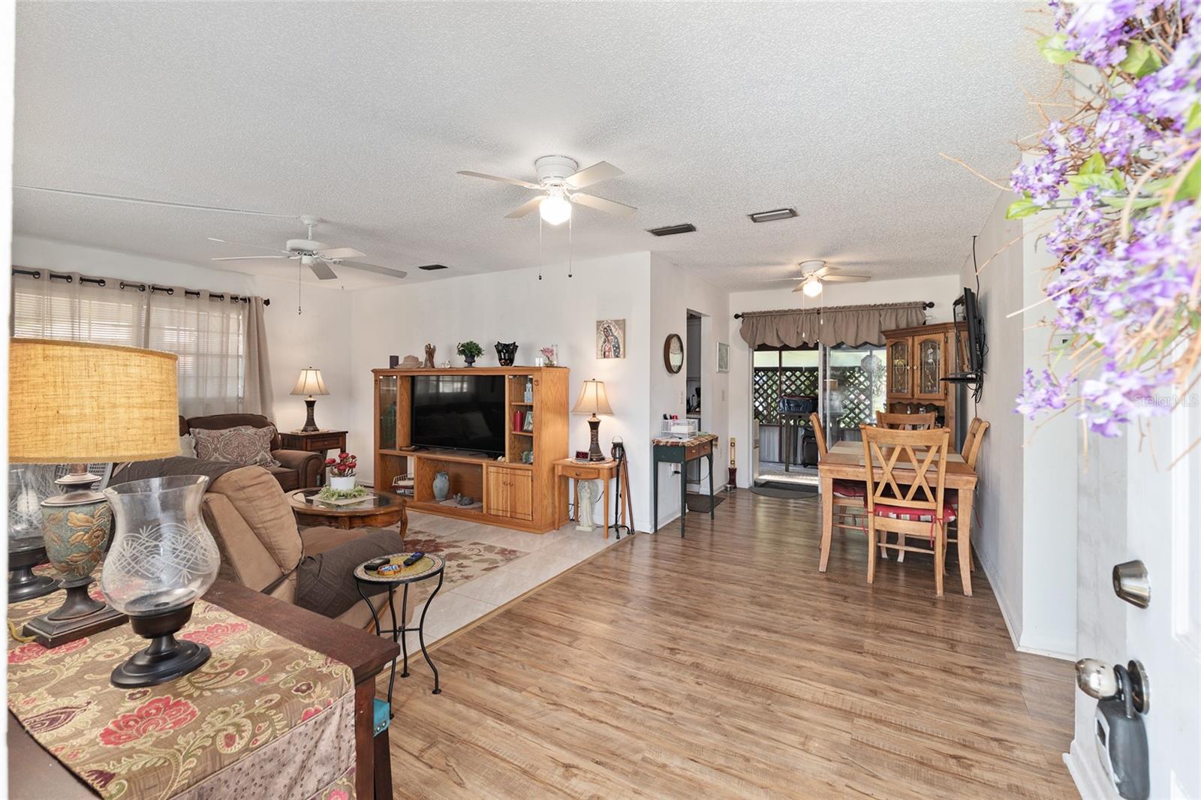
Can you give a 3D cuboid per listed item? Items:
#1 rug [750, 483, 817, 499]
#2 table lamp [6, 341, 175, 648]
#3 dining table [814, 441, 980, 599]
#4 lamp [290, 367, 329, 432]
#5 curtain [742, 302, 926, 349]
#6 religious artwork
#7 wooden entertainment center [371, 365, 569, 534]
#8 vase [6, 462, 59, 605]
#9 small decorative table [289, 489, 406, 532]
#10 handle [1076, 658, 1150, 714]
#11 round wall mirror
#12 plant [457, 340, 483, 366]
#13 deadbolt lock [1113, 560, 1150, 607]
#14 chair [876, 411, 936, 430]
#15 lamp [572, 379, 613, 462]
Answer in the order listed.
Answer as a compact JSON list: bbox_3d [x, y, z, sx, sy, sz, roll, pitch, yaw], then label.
[{"bbox_3d":[2.204,1.091,5.980,0.820,0.015,0.620,1,2,31],"label":"rug"},{"bbox_3d":[-1.196,0.205,1.133,0.360,0.635,0.360,1,2,31],"label":"table lamp"},{"bbox_3d":[2.264,0.795,3.873,0.885,0.755,1.470,1,2,31],"label":"dining table"},{"bbox_3d":[-3.249,-0.005,5.600,0.375,0.720,0.375,1,2,31],"label":"lamp"},{"bbox_3d":[2.515,-0.810,5.614,1.930,0.400,0.120,1,2,31],"label":"curtain"},{"bbox_3d":[0.090,-0.541,4.505,0.287,0.345,0.025,1,2,31],"label":"religious artwork"},{"bbox_3d":[-1.390,0.423,5.109,2.330,1.445,0.450,1,2,31],"label":"wooden entertainment center"},{"bbox_3d":[-1.540,0.340,1.331,0.173,0.357,0.173,1,2,31],"label":"vase"},{"bbox_3d":[-1.950,0.962,3.760,1.150,0.450,0.690,1,2,31],"label":"small decorative table"},{"bbox_3d":[0.722,0.397,0.705,0.070,0.067,0.067,1,2,31],"label":"handle"},{"bbox_3d":[0.699,-0.434,4.730,0.045,0.385,0.385,1,2,31],"label":"round wall mirror"},{"bbox_3d":[-1.312,-0.464,5.050,0.260,0.275,0.250,0,2,0],"label":"plant"},{"bbox_3d":[0.741,0.257,0.698,0.033,0.065,0.065,1,2,31],"label":"deadbolt lock"},{"bbox_3d":[2.757,0.639,4.528,0.480,1.020,0.550,1,2,31],"label":"chair"},{"bbox_3d":[-0.062,0.177,4.400,0.375,0.720,0.375,0,2,0],"label":"lamp"}]

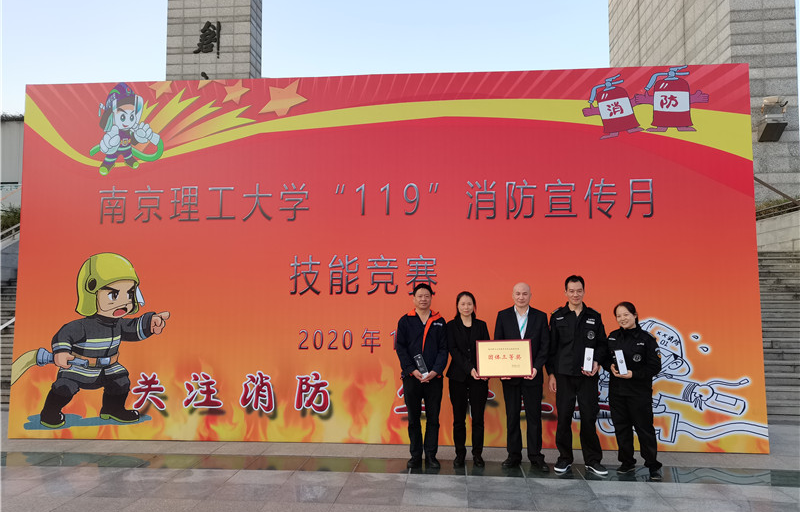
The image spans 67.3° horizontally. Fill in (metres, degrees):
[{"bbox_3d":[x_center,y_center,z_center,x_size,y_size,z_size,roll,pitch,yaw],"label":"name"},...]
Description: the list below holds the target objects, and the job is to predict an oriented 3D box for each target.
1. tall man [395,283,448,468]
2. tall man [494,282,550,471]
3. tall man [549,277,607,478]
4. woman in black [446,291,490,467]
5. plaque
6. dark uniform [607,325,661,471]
[{"bbox_3d":[0.204,1.108,5.708,0.500,1.703,0.400,0,-4,2],"label":"tall man"},{"bbox_3d":[1.153,1.103,5.656,0.533,1.706,0.420,-1,-4,10],"label":"tall man"},{"bbox_3d":[1.636,1.060,5.526,0.558,1.772,0.420,-1,-4,14],"label":"tall man"},{"bbox_3d":[0.654,1.150,5.738,0.425,1.623,0.400,0,-4,4],"label":"woman in black"},{"bbox_3d":[0.949,0.931,5.448,0.506,0.346,0.025,-3,-13,9],"label":"plaque"},{"bbox_3d":[2.128,1.275,5.439,0.505,1.303,0.390,-2,-5,27],"label":"dark uniform"}]

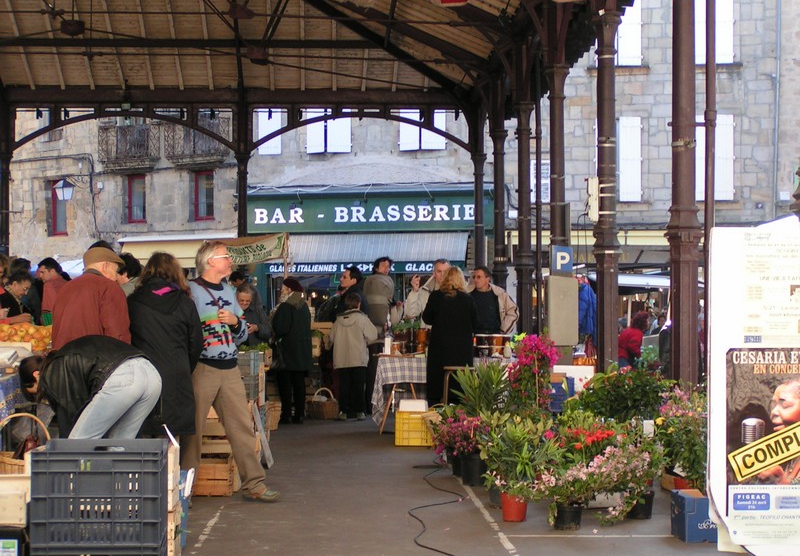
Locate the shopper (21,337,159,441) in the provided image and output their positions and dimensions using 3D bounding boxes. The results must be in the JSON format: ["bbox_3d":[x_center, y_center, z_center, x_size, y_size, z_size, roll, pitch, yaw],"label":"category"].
[{"bbox_3d":[-1.673,0.876,9.400,0.750,1.130,0.500,-1,-1,35],"label":"shopper"}]

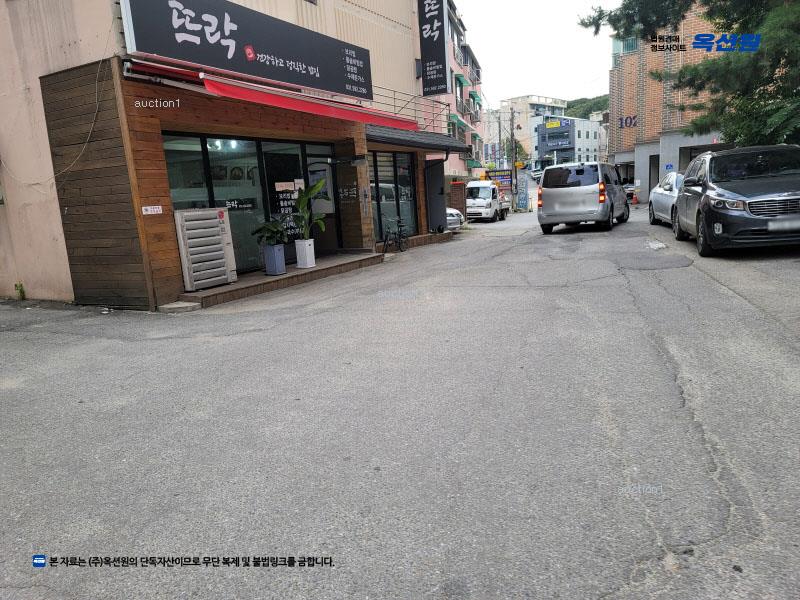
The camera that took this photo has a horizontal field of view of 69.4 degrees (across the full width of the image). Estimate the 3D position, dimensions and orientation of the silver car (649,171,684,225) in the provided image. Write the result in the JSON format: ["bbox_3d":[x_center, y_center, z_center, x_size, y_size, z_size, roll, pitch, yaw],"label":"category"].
[{"bbox_3d":[8.150,-2.770,15.600,1.840,1.460,4.800,-1,12,13],"label":"silver car"}]

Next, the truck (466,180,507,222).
[{"bbox_3d":[4.350,-4.950,29.400,1.740,2.000,5.100,0,12,20],"label":"truck"}]

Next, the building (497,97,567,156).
[{"bbox_3d":[28.417,-35.839,125.008,8.500,13.733,17.000,6,15,39],"label":"building"}]

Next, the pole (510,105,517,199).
[{"bbox_3d":[6.877,-8.481,35.112,0.330,6.216,0.330,2,13,27],"label":"pole"}]

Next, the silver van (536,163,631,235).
[{"bbox_3d":[5.810,-3.200,17.900,1.920,1.930,5.130,2,13,28],"label":"silver van"}]

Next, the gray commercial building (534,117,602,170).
[{"bbox_3d":[25.171,-23.365,88.131,7.500,7.826,8.500,-13,15,-39],"label":"gray commercial building"}]

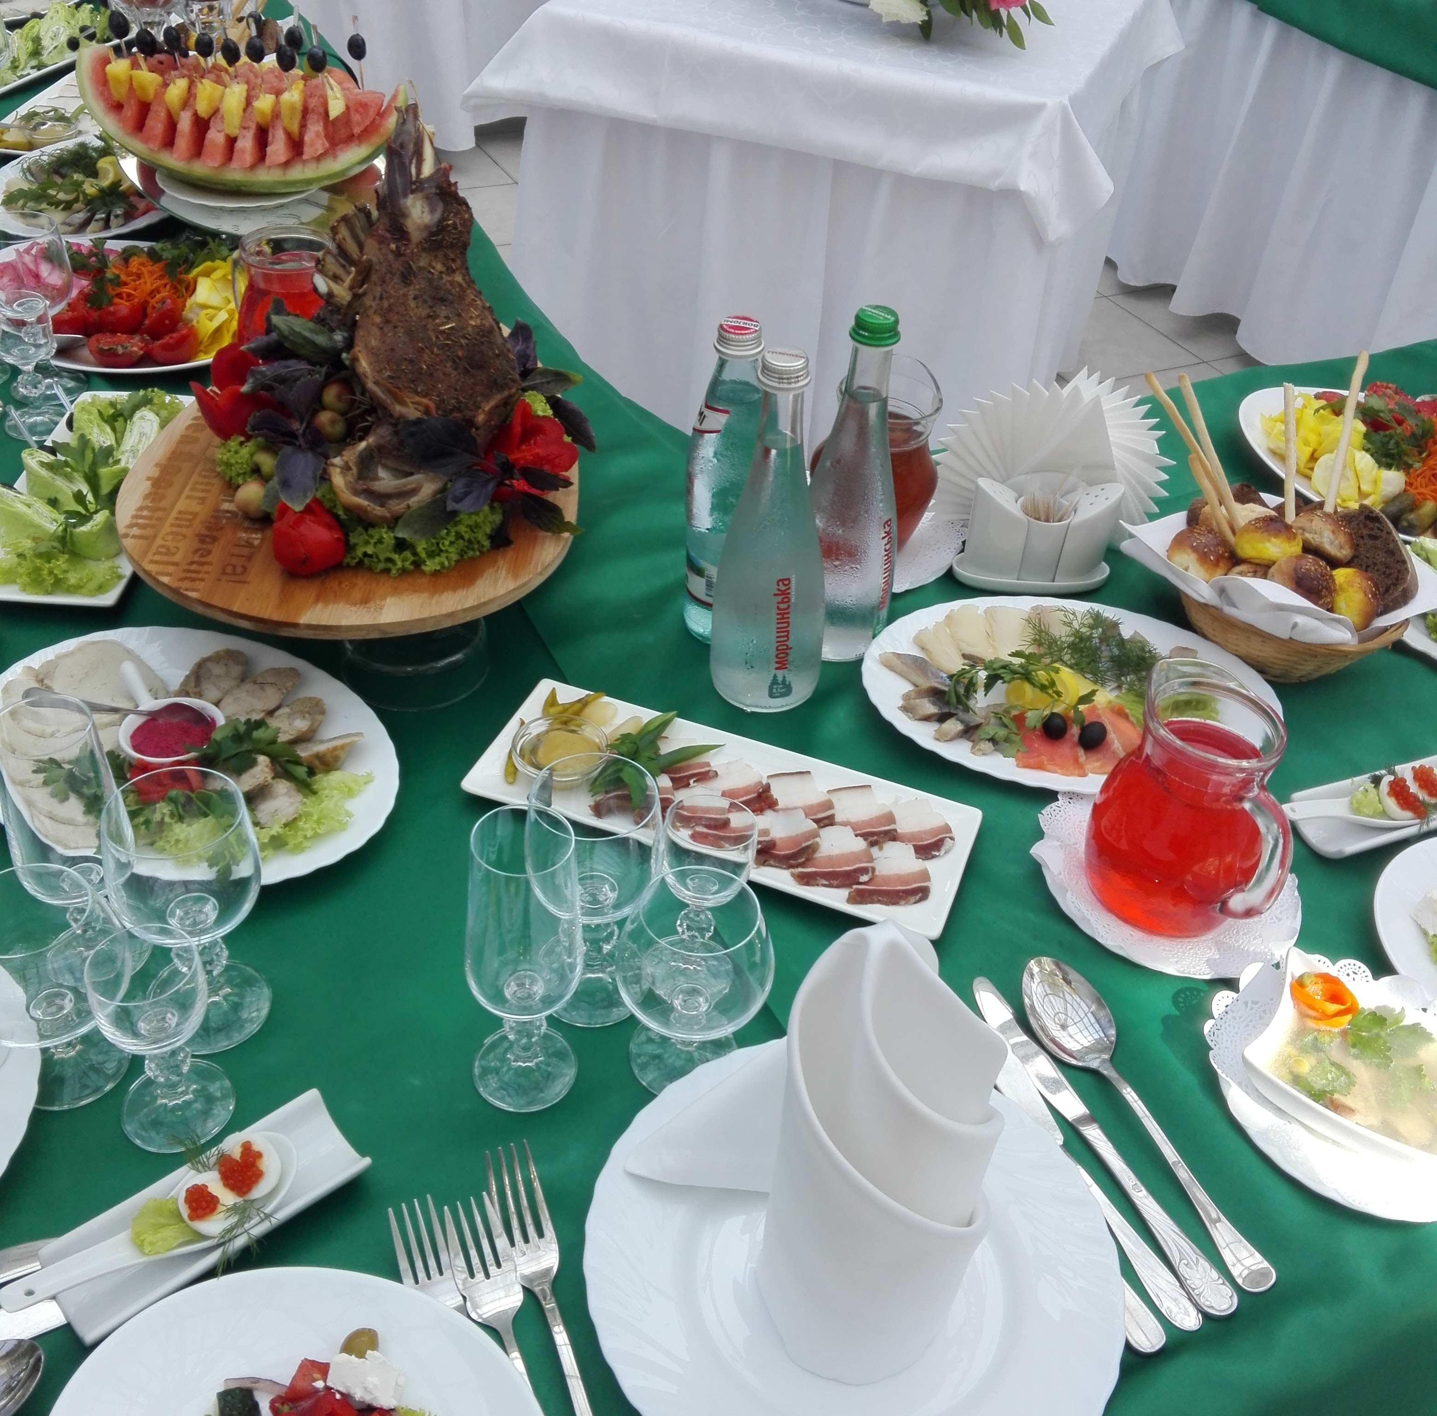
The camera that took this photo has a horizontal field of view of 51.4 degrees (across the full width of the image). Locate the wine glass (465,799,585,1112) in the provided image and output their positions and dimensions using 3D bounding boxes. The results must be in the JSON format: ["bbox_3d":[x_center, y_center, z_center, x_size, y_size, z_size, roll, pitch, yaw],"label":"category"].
[{"bbox_3d":[-0.094,0.124,0.723,0.058,0.164,0.058,-1,38,-8],"label":"wine glass"}]

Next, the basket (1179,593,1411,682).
[{"bbox_3d":[0.401,-0.077,1.084,0.182,0.062,0.195,4,39,0],"label":"basket"}]

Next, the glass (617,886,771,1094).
[{"bbox_3d":[-0.011,0.139,0.747,0.080,0.110,0.080,4,39,0],"label":"glass"}]

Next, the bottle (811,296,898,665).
[{"bbox_3d":[0.094,-0.153,1.032,0.077,0.248,0.077,3,38,-2],"label":"bottle"}]

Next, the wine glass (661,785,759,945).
[{"bbox_3d":[-0.010,0.105,0.800,0.053,0.110,0.053,4,38,0],"label":"wine glass"}]

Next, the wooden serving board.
[{"bbox_3d":[-0.238,-0.138,0.989,0.304,0.013,0.304,4,39,0],"label":"wooden serving board"}]

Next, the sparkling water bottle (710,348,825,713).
[{"bbox_3d":[0.037,-0.116,0.980,0.077,0.245,0.077,-4,38,-10],"label":"sparkling water bottle"}]

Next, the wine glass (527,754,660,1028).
[{"bbox_3d":[-0.065,0.098,0.778,0.070,0.141,0.070,1,38,-5],"label":"wine glass"}]

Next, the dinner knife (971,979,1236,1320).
[{"bbox_3d":[0.187,0.214,0.753,0.022,0.009,0.210,-13,42,-20],"label":"dinner knife"}]

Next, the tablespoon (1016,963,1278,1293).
[{"bbox_3d":[0.216,0.201,0.761,0.045,0.023,0.209,-10,42,-17],"label":"tablespoon"}]

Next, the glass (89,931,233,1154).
[{"bbox_3d":[-0.263,0.156,0.707,0.055,0.106,0.055,4,39,0],"label":"glass"}]

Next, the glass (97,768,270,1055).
[{"bbox_3d":[-0.263,0.104,0.750,0.070,0.141,0.070,-12,41,-20],"label":"glass"}]

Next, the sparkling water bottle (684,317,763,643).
[{"bbox_3d":[0.011,-0.155,1.035,0.066,0.237,0.066,3,38,-2],"label":"sparkling water bottle"}]

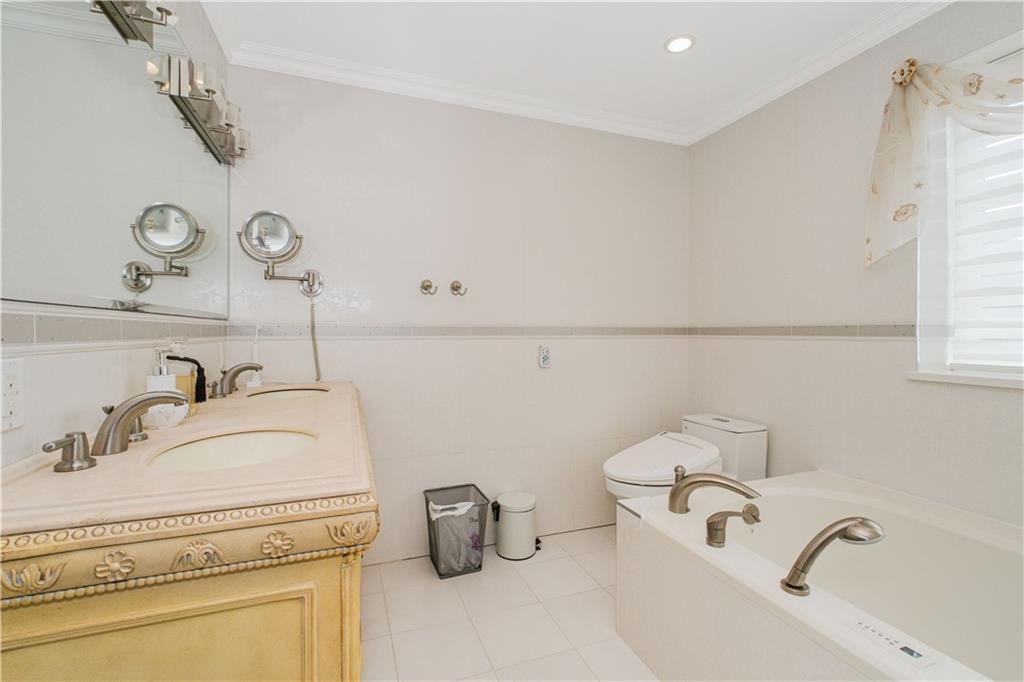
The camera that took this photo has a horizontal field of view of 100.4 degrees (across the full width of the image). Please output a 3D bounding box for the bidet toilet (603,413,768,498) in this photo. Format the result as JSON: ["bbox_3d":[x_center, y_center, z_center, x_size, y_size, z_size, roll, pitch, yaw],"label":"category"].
[{"bbox_3d":[0.849,0.767,2.236,0.790,0.633,0.420,0,1,-20],"label":"bidet toilet"}]

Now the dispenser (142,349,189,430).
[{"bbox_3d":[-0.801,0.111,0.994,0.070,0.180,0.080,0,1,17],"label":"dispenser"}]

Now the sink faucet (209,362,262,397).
[{"bbox_3d":[-1.009,0.137,1.559,0.170,0.113,0.240,0,1,-20],"label":"sink faucet"}]

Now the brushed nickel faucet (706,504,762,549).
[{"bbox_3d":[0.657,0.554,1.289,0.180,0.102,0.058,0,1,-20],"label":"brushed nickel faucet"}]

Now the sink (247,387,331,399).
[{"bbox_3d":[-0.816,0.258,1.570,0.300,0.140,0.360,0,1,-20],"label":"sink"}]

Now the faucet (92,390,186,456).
[{"bbox_3d":[-0.701,0.149,0.812,0.152,0.113,0.052,0,1,-20],"label":"faucet"}]

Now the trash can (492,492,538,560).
[{"bbox_3d":[0.028,0.950,2.207,0.250,0.270,0.210,0,1,-5],"label":"trash can"}]

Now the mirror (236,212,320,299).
[{"bbox_3d":[-1.006,-0.377,1.863,0.315,0.340,0.150,0,1,-20],"label":"mirror"}]

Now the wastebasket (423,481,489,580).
[{"bbox_3d":[-0.276,0.918,2.066,0.255,0.338,0.255,0,1,-20],"label":"wastebasket"}]

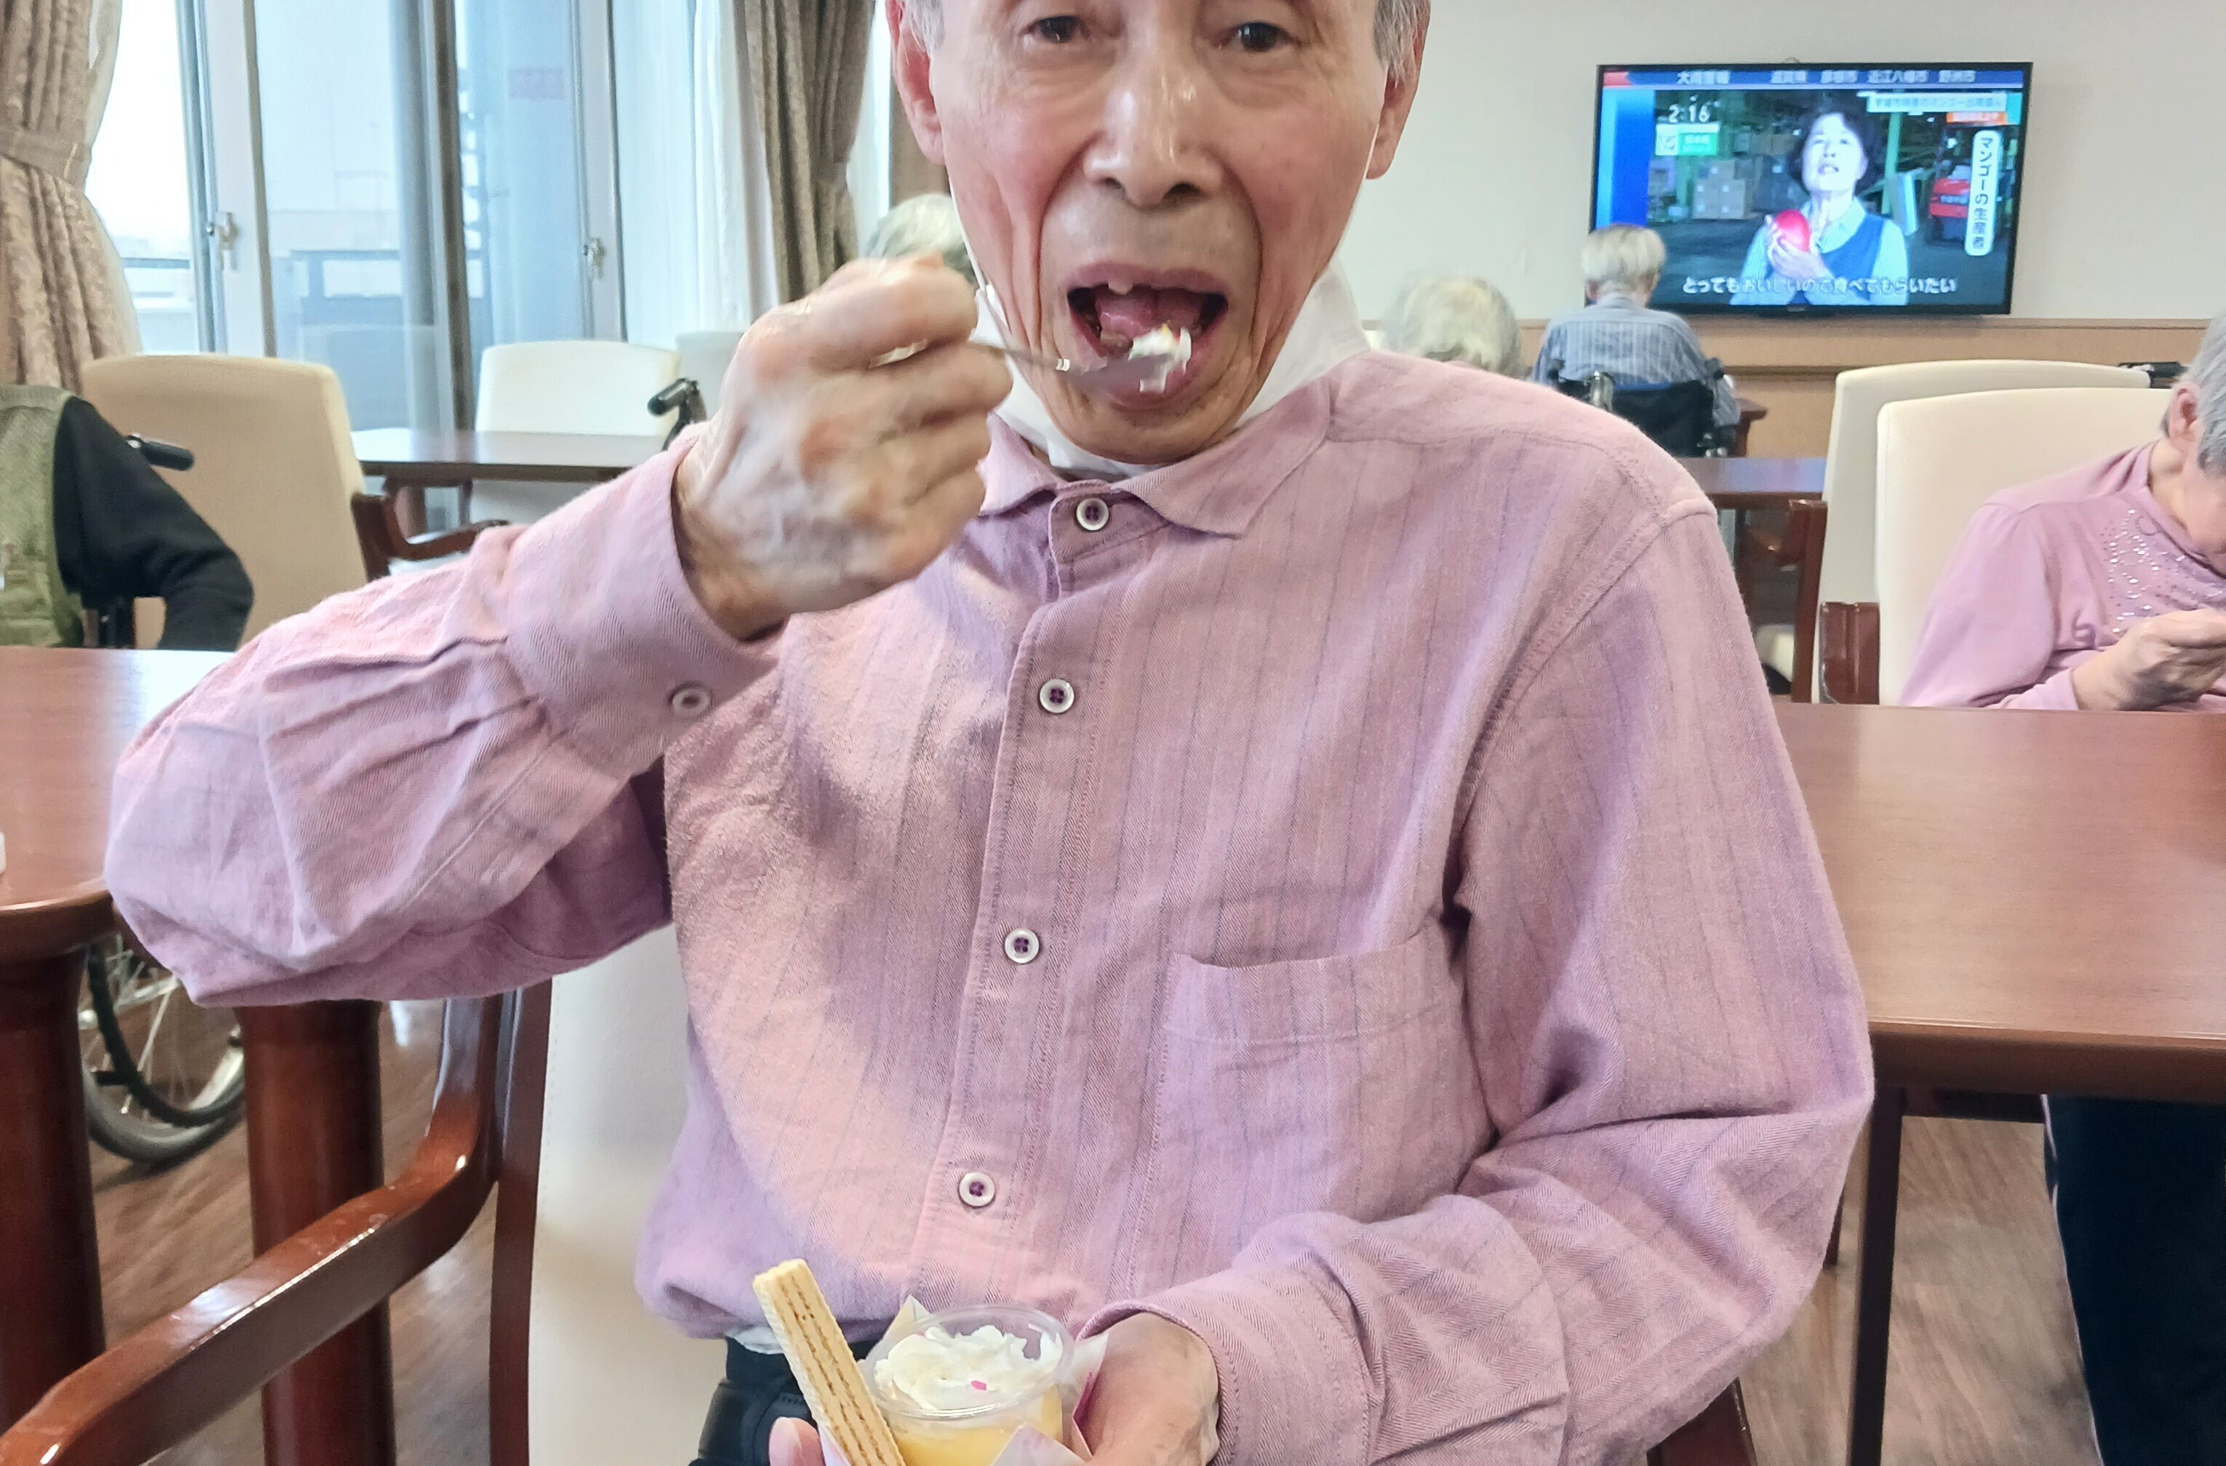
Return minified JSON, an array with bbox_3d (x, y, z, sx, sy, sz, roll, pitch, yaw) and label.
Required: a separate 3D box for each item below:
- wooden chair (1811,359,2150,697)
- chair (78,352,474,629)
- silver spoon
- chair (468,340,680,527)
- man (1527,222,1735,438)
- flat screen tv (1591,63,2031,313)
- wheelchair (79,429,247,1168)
[{"bbox_3d":[1.443,-0.179,4.079,0.590,0.930,0.600,2,11,7],"label":"wooden chair"},{"bbox_3d":[-1.415,-0.203,4.160,0.590,0.930,0.600,3,11,12],"label":"chair"},{"bbox_3d":[-0.032,-0.106,0.634,0.140,0.020,0.030,-9,14,-39],"label":"silver spoon"},{"bbox_3d":[-1.350,-0.450,5.452,0.590,0.930,0.600,2,11,8],"label":"chair"},{"bbox_3d":[1.292,-0.657,5.699,0.480,1.180,0.750,3,11,16],"label":"man"},{"bbox_3d":[2.244,-1.770,7.540,1.355,0.785,0.070,2,11,8],"label":"flat screen tv"},{"bbox_3d":[-1.457,0.121,2.572,0.600,0.890,0.980,2,11,7],"label":"wheelchair"}]

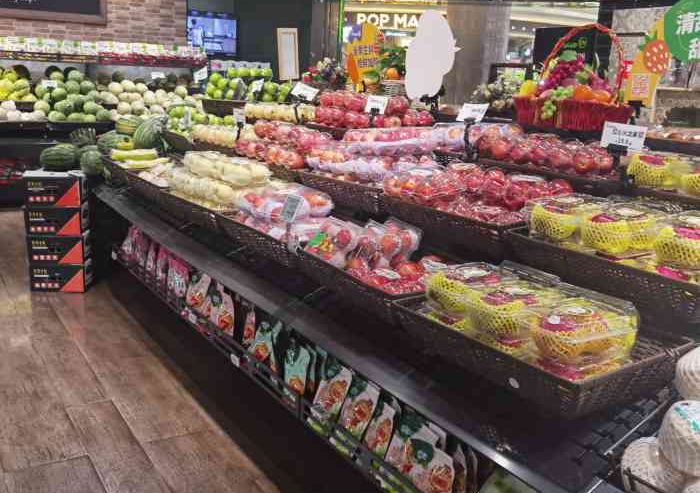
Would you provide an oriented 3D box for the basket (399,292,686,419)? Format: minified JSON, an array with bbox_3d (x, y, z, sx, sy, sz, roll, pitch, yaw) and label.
[{"bbox_3d":[0.421,0.212,1.708,0.350,0.105,0.615,-12,17,-29],"label":"basket"}]

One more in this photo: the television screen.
[{"bbox_3d":[-2.492,-3.631,12.553,1.160,0.660,0.070,-5,14,-30],"label":"television screen"}]

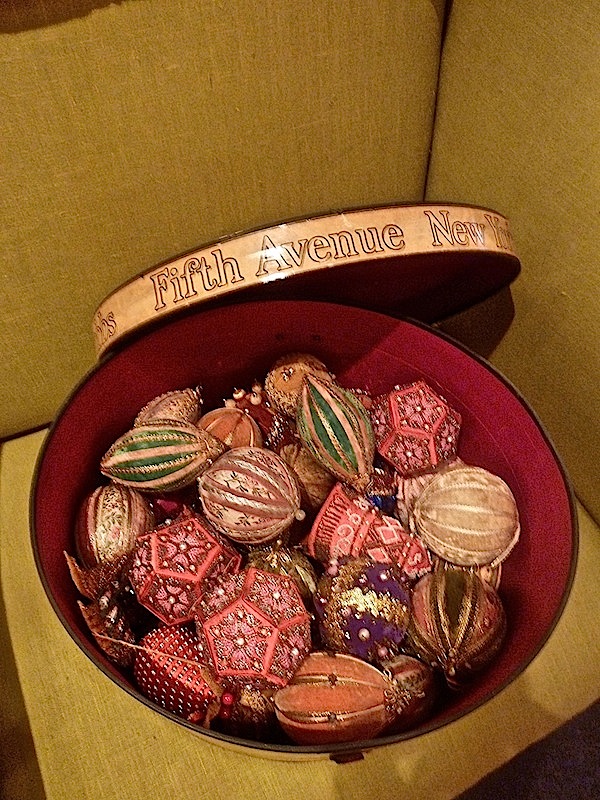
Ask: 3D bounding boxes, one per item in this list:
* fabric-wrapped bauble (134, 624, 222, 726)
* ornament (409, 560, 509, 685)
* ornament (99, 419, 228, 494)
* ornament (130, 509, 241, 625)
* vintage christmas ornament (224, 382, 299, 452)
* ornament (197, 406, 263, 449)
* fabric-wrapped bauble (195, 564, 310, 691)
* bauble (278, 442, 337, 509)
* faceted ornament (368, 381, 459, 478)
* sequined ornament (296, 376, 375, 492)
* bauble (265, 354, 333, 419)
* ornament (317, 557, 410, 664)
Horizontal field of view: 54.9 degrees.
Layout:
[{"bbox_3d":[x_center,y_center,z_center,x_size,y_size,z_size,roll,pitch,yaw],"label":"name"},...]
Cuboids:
[{"bbox_3d":[-0.075,0.174,0.363,0.063,0.072,0.063,-40,14,0],"label":"fabric-wrapped bauble"},{"bbox_3d":[0.105,0.151,0.388,0.067,0.067,0.084,0,65,0],"label":"ornament"},{"bbox_3d":[-0.108,0.045,0.459,0.102,0.053,0.053,-11,87,-4],"label":"ornament"},{"bbox_3d":[-0.080,0.116,0.402,0.076,0.076,0.076,2,48,0],"label":"ornament"},{"bbox_3d":[-0.035,0.021,0.504,0.065,0.068,0.062,-11,55,-4],"label":"vintage christmas ornament"},{"bbox_3d":[-0.058,0.038,0.491,0.058,0.058,0.072,11,83,-6],"label":"ornament"},{"bbox_3d":[-0.030,0.147,0.371,0.076,0.076,0.076,2,48,0],"label":"fabric-wrapped bauble"},{"bbox_3d":[0.005,0.061,0.476,0.056,0.056,0.066,-27,71,0],"label":"bauble"},{"bbox_3d":[0.096,0.024,0.482,0.076,0.076,0.076,2,48,0],"label":"faceted ornament"},{"bbox_3d":[0.029,0.027,0.460,0.054,0.054,0.107,-32,74,1],"label":"sequined ornament"},{"bbox_3d":[0.000,-0.012,0.518,0.062,0.062,0.062,-4,55,0],"label":"bauble"},{"bbox_3d":[0.042,0.138,0.382,0.067,0.070,0.067,-2,55,2],"label":"ornament"}]

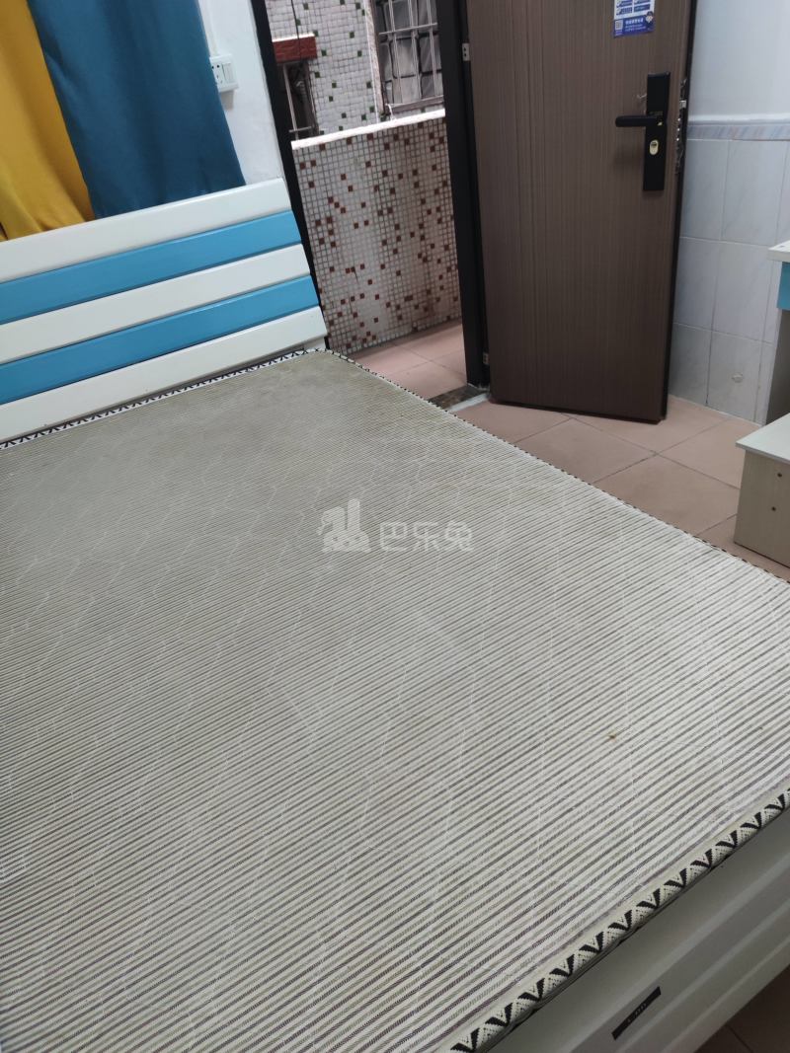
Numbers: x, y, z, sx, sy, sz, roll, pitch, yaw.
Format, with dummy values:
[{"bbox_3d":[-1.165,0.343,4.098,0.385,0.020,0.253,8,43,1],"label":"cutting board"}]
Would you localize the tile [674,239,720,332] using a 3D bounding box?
[{"bbox_3d":[1.054,-0.859,2.576,0.010,0.300,0.200,-24,35,-21],"label":"tile"}]

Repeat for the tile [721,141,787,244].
[{"bbox_3d":[1.110,-1.030,2.261,0.010,0.300,0.200,-24,35,-21],"label":"tile"}]

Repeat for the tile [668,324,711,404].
[{"bbox_3d":[1.098,-0.612,2.733,0.010,0.293,0.200,-24,35,-21],"label":"tile"}]

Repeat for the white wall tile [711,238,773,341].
[{"bbox_3d":[1.155,-0.779,2.421,0.010,0.300,0.200,-24,35,-21],"label":"white wall tile"}]

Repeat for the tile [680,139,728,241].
[{"bbox_3d":[1.009,-1.111,2.415,0.010,0.300,0.200,-24,35,-21],"label":"tile"}]

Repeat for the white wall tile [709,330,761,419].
[{"bbox_3d":[1.199,-0.531,2.579,0.010,0.293,0.200,-24,35,-21],"label":"white wall tile"}]

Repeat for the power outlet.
[{"bbox_3d":[-0.513,-1.322,2.133,0.086,0.086,0.035,-24,35,-21],"label":"power outlet"}]

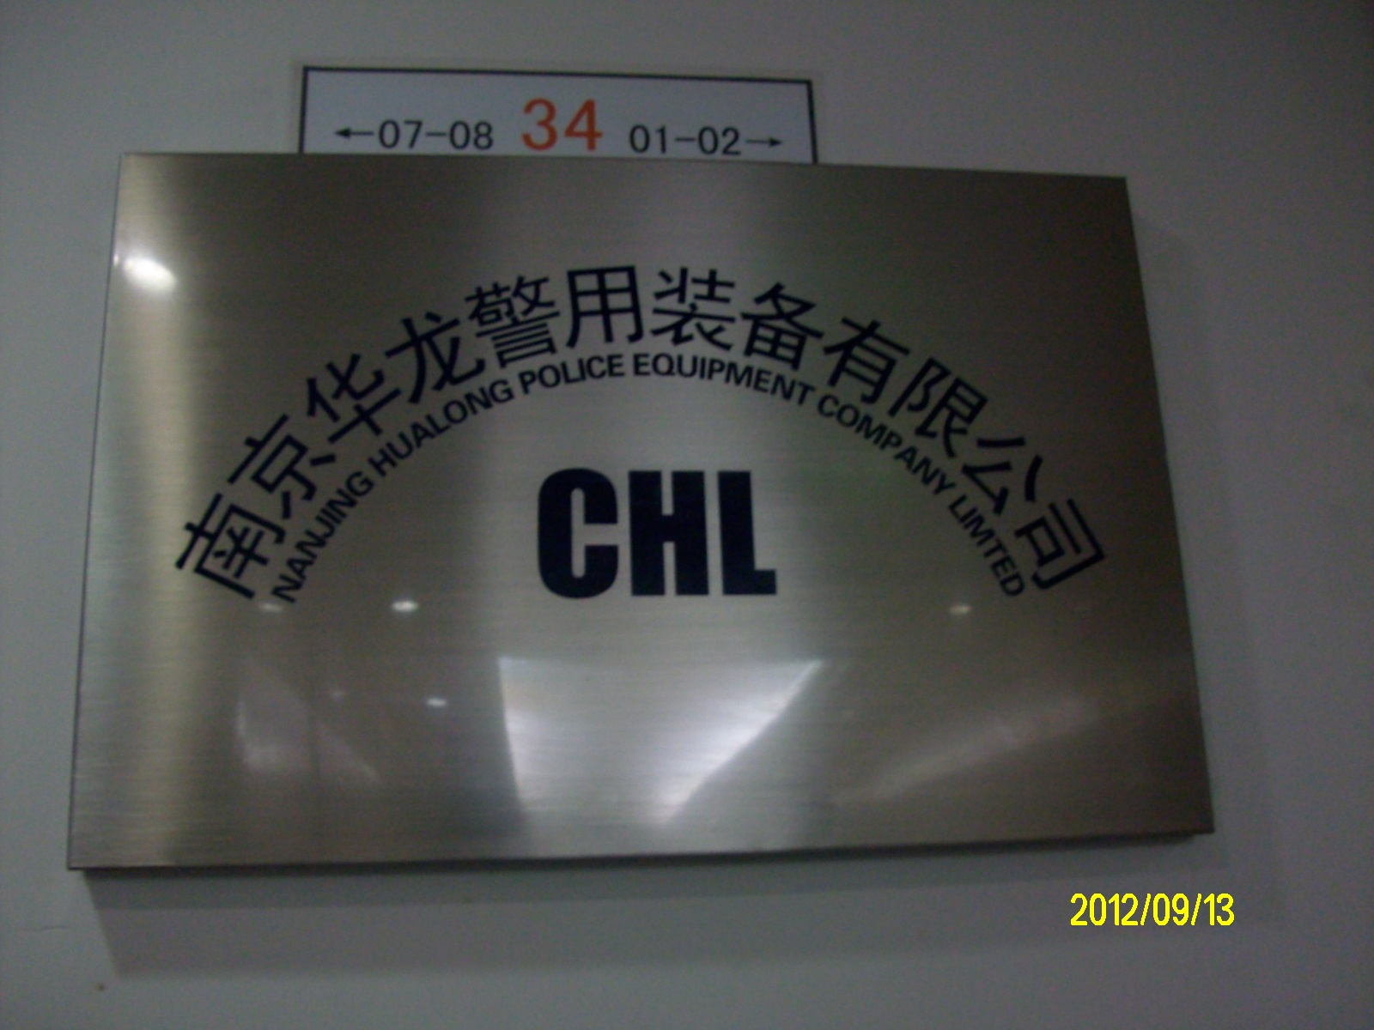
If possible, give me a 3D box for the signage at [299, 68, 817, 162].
[{"bbox_3d":[-0.076,-0.242,0.831,0.318,0.073,0.010,0,-15,-6],"label":"signage"}]

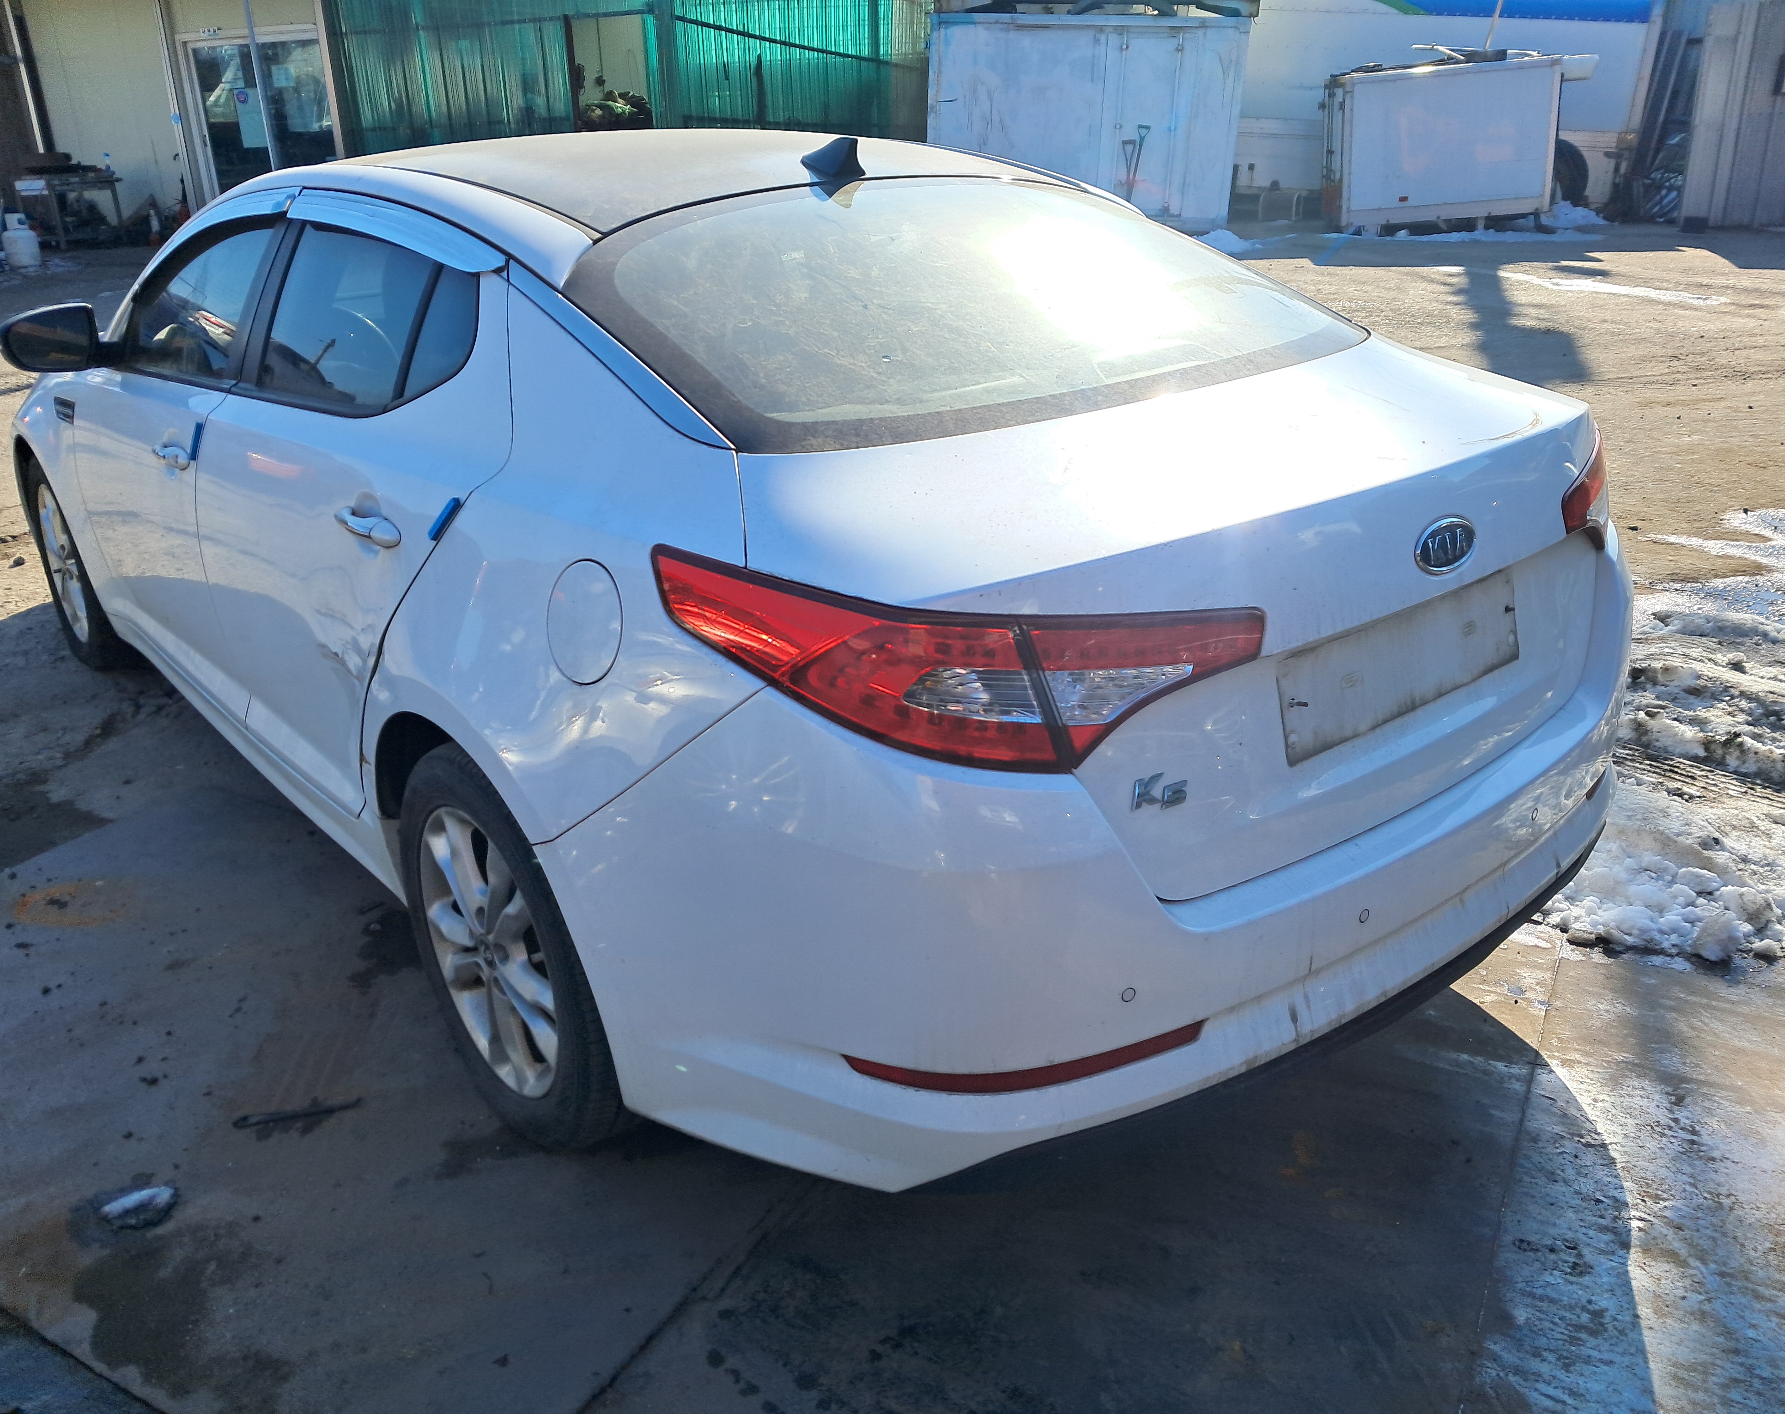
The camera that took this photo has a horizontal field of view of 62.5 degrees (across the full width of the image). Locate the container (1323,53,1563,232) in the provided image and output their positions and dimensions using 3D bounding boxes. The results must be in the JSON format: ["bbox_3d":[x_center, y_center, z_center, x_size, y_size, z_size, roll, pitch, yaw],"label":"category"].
[{"bbox_3d":[6.885,-7.111,18.505,2.420,1.720,1.600,-1,22,10],"label":"container"}]

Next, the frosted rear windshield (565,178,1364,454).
[{"bbox_3d":[0.144,-0.655,2.353,1.340,0.120,0.690,-18,54,-36],"label":"frosted rear windshield"}]

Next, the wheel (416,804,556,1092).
[{"bbox_3d":[-0.578,0.366,2.360,0.170,0.470,0.470,-18,28,-36],"label":"wheel"}]

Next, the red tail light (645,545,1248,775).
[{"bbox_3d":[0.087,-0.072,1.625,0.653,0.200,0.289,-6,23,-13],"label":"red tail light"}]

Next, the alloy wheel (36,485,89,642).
[{"bbox_3d":[-2.366,-0.433,4.354,0.170,0.470,0.470,-17,28,-35],"label":"alloy wheel"}]

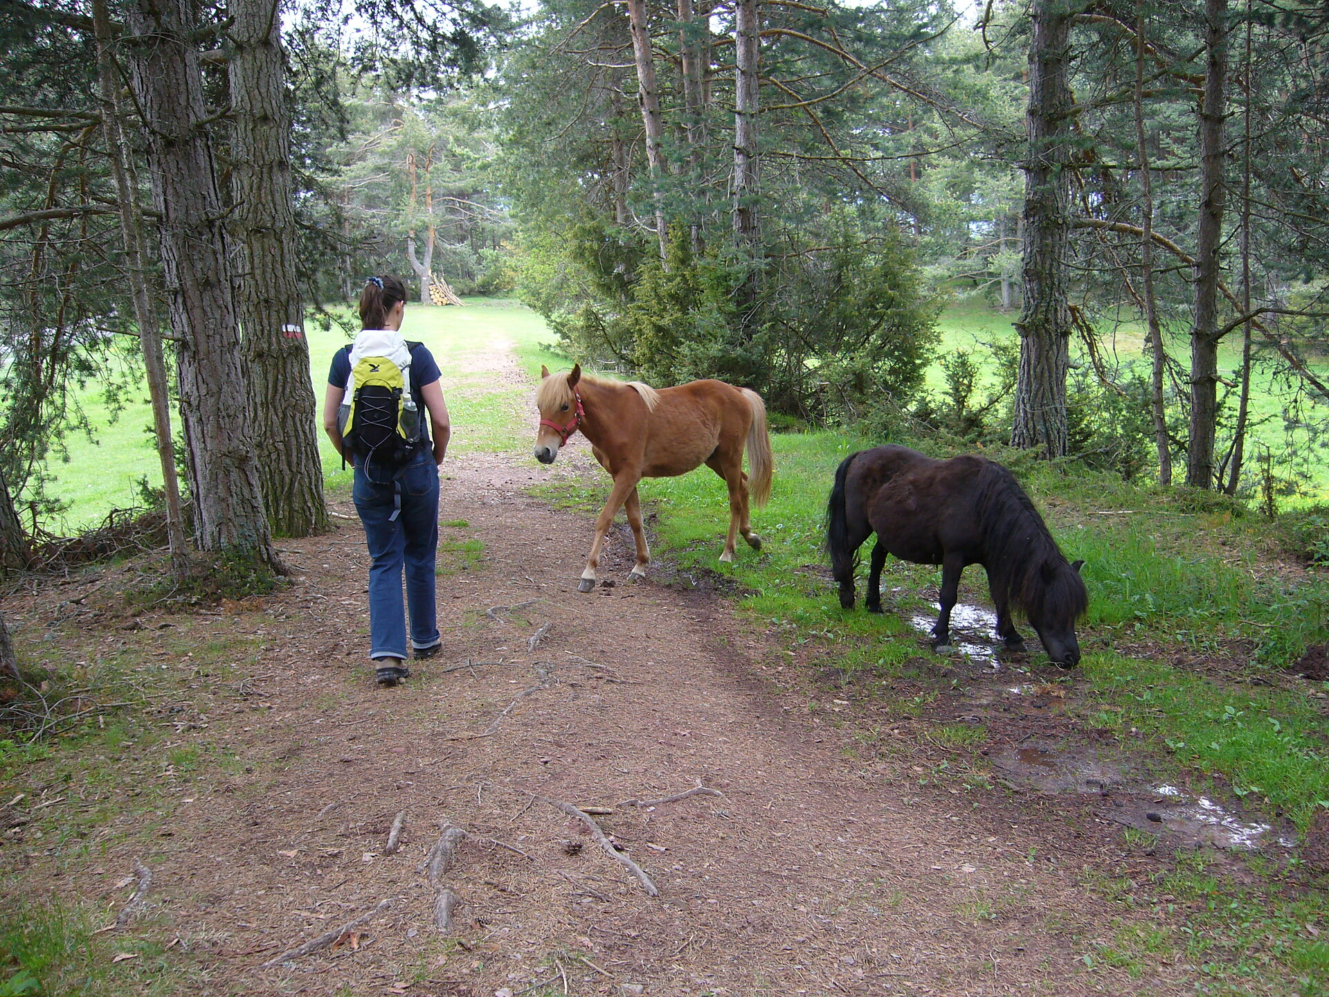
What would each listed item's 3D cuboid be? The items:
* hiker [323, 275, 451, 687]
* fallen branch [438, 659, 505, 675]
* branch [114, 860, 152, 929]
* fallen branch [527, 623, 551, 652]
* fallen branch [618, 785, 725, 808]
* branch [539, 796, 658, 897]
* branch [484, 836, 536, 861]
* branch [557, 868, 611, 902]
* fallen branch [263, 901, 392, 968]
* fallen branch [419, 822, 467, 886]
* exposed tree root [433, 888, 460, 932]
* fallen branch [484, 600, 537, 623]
[{"bbox_3d":[-1.145,-0.086,5.611,0.510,1.665,0.520,-2,9,-7],"label":"hiker"},{"bbox_3d":[-0.819,0.720,5.739,0.283,0.025,0.069,-4,10,-21],"label":"fallen branch"},{"bbox_3d":[-1.438,1.068,3.653,0.066,0.035,0.431,-3,10,-15],"label":"branch"},{"bbox_3d":[-0.588,0.637,6.159,0.063,0.045,0.494,0,9,7],"label":"fallen branch"},{"bbox_3d":[0.013,0.949,4.279,0.348,0.030,0.131,-2,9,-7],"label":"fallen branch"},{"bbox_3d":[-0.182,1.001,3.949,0.088,0.040,0.809,-6,11,-28],"label":"branch"},{"bbox_3d":[-0.444,1.021,3.906,0.222,0.020,0.013,8,13,44],"label":"branch"},{"bbox_3d":[-0.224,1.058,3.670,0.017,0.020,0.253,-8,12,-38],"label":"branch"},{"bbox_3d":[-0.845,1.100,3.411,0.030,0.035,0.436,6,11,34],"label":"fallen branch"},{"bbox_3d":[-0.643,1.015,3.838,0.083,0.060,0.387,0,9,3],"label":"fallen branch"},{"bbox_3d":[-0.572,1.073,3.509,0.046,0.050,0.252,-2,9,-6],"label":"exposed tree root"},{"bbox_3d":[-0.786,0.558,6.698,0.165,0.030,0.467,2,10,16],"label":"fallen branch"}]

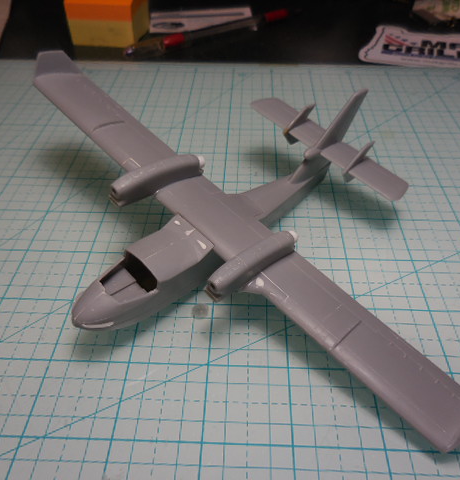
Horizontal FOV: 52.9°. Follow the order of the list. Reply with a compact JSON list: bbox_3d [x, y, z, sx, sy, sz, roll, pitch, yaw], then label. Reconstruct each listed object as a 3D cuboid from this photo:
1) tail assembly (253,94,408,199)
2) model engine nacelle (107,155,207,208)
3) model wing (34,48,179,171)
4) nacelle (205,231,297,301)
[{"bbox_3d":[0.044,-0.047,0.197,0.077,0.032,0.030,41,46,20],"label":"tail assembly"},{"bbox_3d":[-0.024,-0.023,0.168,0.010,0.011,0.044,41,46,20],"label":"model engine nacelle"},{"bbox_3d":[-0.048,-0.052,0.185,0.072,0.012,0.025,41,46,20],"label":"model wing"},{"bbox_3d":[0.009,0.006,0.152,0.010,0.011,0.044,41,46,20],"label":"nacelle"}]

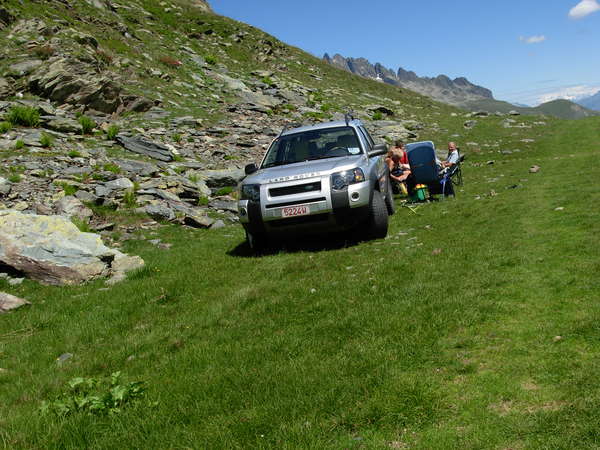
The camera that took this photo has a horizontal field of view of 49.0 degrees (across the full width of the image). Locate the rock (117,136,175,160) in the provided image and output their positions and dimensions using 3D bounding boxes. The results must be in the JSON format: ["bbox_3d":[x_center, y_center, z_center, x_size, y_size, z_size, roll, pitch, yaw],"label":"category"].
[{"bbox_3d":[-3.612,-1.800,15.300,1.366,0.520,0.800,-5,9,-13],"label":"rock"}]

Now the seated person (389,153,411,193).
[{"bbox_3d":[2.069,-1.092,13.700,0.650,0.920,0.500,7,11,36],"label":"seated person"}]

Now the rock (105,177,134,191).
[{"bbox_3d":[-3.316,-0.762,12.100,0.540,0.220,0.380,0,9,0],"label":"rock"}]

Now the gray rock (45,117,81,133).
[{"bbox_3d":[-5.589,-2.365,15.500,0.830,0.340,0.600,-6,9,-19],"label":"gray rock"}]

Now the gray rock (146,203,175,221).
[{"bbox_3d":[-2.496,-0.240,11.700,0.522,0.300,0.420,-5,9,-12],"label":"gray rock"}]

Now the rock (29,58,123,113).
[{"bbox_3d":[-6.067,-3.770,17.800,2.500,1.300,1.500,-1,9,-9],"label":"rock"}]

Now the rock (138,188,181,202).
[{"bbox_3d":[-2.642,-0.551,12.300,0.805,0.230,0.500,-5,9,-12],"label":"rock"}]

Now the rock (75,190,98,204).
[{"bbox_3d":[-3.533,-0.455,10.900,0.390,0.200,0.300,0,9,0],"label":"rock"}]

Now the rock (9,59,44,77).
[{"bbox_3d":[-8.126,-4.663,19.500,0.986,0.420,0.750,-6,9,-21],"label":"rock"}]

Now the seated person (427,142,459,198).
[{"bbox_3d":[3.094,-1.183,14.300,0.800,1.150,0.580,-4,10,-23],"label":"seated person"}]

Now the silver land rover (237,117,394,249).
[{"bbox_3d":[0.379,-0.763,10.066,1.880,1.730,4.430,-6,7,13],"label":"silver land rover"}]

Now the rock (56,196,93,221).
[{"bbox_3d":[-3.800,-0.278,11.100,0.595,0.370,0.480,-6,9,-19],"label":"rock"}]

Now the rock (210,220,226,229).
[{"bbox_3d":[-1.398,-0.009,11.300,0.270,0.130,0.200,0,9,0],"label":"rock"}]

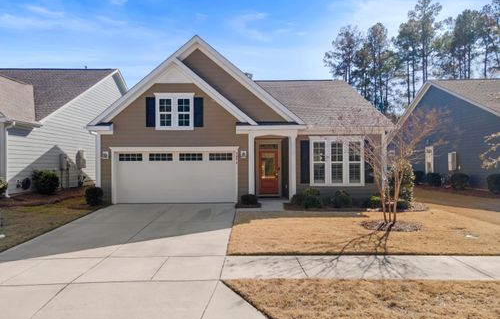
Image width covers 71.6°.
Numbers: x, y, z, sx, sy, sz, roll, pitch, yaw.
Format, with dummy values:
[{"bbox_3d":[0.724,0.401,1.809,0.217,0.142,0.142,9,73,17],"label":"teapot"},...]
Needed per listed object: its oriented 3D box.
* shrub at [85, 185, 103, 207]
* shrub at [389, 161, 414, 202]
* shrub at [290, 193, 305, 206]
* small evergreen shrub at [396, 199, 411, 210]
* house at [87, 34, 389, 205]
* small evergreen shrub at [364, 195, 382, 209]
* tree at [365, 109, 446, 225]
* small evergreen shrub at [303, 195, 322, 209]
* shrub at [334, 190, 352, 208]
[{"bbox_3d":[-6.109,1.446,13.550,0.710,0.780,0.700,0,0,0],"label":"shrub"},{"bbox_3d":[6.467,0.939,14.800,1.100,1.800,1.050,0,0,0],"label":"shrub"},{"bbox_3d":[1.904,1.612,13.900,0.620,0.560,0.600,0,0,0],"label":"shrub"},{"bbox_3d":[5.933,1.739,13.400,0.560,0.480,0.550,0,0,0],"label":"small evergreen shrub"},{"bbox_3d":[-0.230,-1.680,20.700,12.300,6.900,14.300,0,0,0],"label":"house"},{"bbox_3d":[4.845,1.655,13.600,0.700,0.560,0.680,0,0,0],"label":"small evergreen shrub"},{"bbox_3d":[4.857,0.220,10.900,2.650,3.620,2.600,0,0,0],"label":"tree"},{"bbox_3d":[2.452,1.655,13.600,0.780,0.570,0.720,0,0,0],"label":"small evergreen shrub"},{"bbox_3d":[3.695,1.589,13.700,0.720,0.710,0.680,0,0,0],"label":"shrub"}]

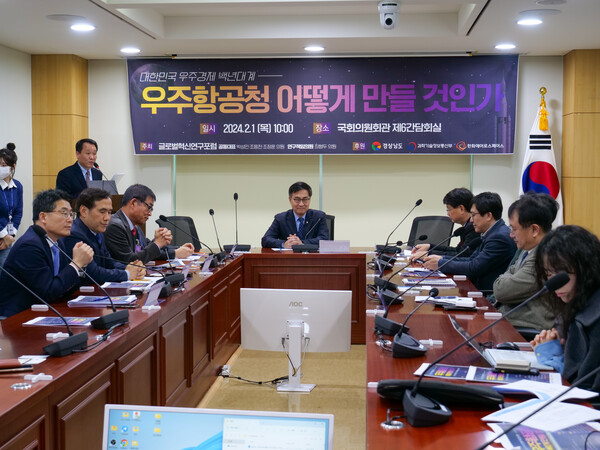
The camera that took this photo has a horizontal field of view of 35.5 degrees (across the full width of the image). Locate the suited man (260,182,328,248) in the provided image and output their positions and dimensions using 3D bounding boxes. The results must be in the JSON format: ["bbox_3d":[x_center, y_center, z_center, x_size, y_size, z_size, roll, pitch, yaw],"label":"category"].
[{"bbox_3d":[-0.021,0.278,8.135,0.580,1.304,0.680,0,4,4],"label":"suited man"}]

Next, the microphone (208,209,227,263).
[{"bbox_3d":[-0.648,0.069,7.273,0.200,0.380,0.370,-2,4,-23],"label":"microphone"}]

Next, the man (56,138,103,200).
[{"bbox_3d":[-1.990,0.056,8.634,0.500,1.695,0.360,-4,5,-45],"label":"man"}]

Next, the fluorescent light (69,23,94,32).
[{"bbox_3d":[-1.716,-1.562,7.359,0.180,0.040,0.180,0,4,4],"label":"fluorescent light"}]

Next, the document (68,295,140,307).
[{"bbox_3d":[-0.953,0.374,4.564,0.305,0.025,0.220,0,3,4],"label":"document"}]

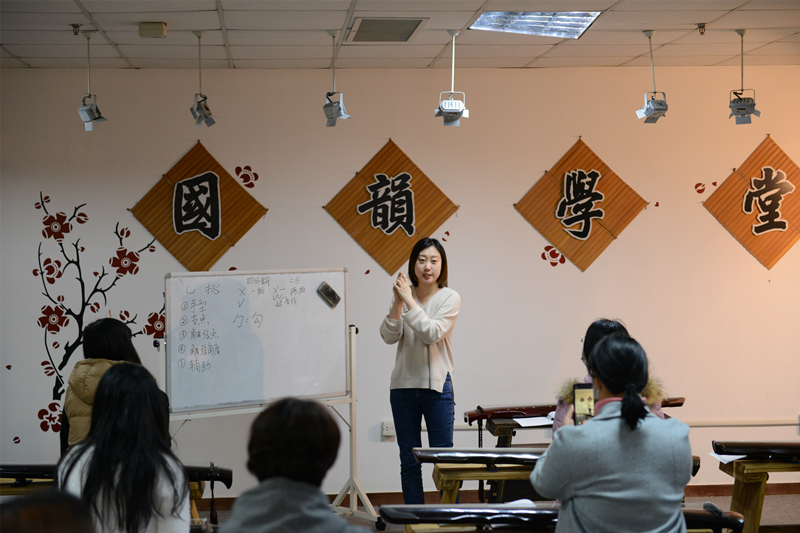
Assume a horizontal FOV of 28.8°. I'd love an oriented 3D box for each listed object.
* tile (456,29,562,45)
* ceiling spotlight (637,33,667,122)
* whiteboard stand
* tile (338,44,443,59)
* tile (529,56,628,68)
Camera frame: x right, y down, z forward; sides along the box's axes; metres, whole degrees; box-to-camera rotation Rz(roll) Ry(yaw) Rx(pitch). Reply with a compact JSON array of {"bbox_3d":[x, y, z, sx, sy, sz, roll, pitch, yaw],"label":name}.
[{"bbox_3d":[0.595,-1.213,8.161,0.600,0.020,0.612,-1,1,-5],"label":"tile"},{"bbox_3d":[1.298,-0.974,8.013,0.140,0.468,0.120,-1,1,-29],"label":"ceiling spotlight"},{"bbox_3d":[-0.265,0.915,8.877,0.070,1.159,0.500,-2,1,-41],"label":"whiteboard stand"},{"bbox_3d":[-0.054,-1.214,8.721,0.600,0.020,0.612,-1,1,-5],"label":"tile"},{"bbox_3d":[1.089,-1.242,9.387,0.595,0.020,0.549,-1,1,-5],"label":"tile"}]

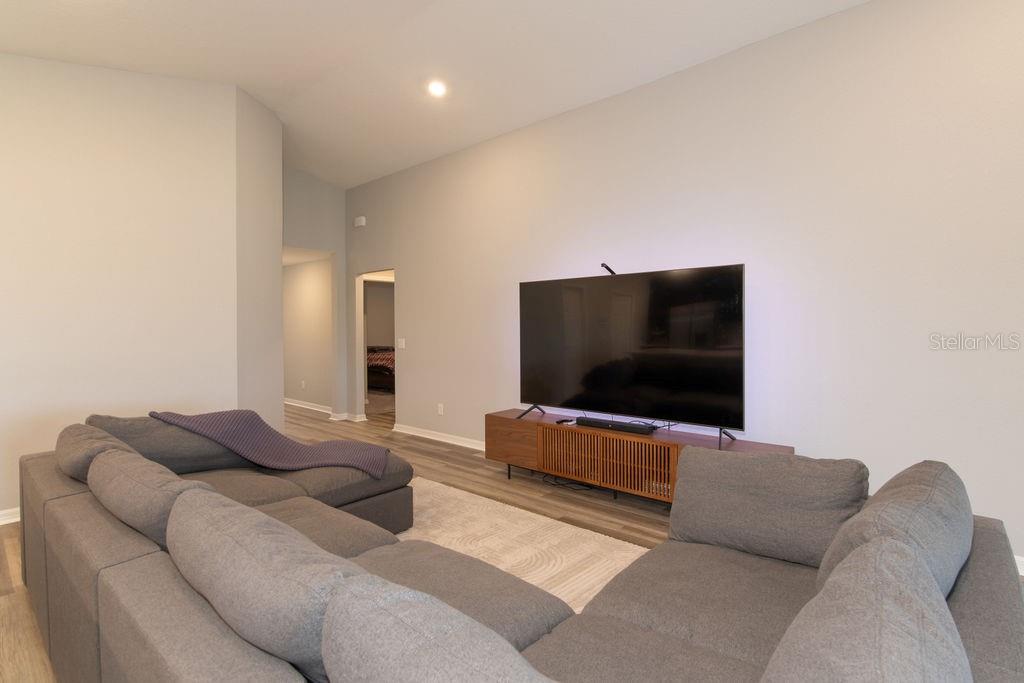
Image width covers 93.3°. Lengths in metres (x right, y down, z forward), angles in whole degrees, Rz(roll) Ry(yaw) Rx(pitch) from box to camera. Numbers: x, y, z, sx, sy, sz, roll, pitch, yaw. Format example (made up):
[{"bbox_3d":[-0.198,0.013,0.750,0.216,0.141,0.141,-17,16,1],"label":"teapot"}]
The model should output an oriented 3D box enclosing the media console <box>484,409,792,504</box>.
[{"bbox_3d":[0.802,0.946,3.736,2.330,0.540,0.460,1,1,41],"label":"media console"}]

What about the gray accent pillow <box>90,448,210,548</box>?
[{"bbox_3d":[-1.252,0.598,1.731,0.750,0.460,0.220,1,27,39],"label":"gray accent pillow"}]

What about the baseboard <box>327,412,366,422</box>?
[{"bbox_3d":[-2.393,1.103,7.086,0.490,0.095,0.330,1,1,41],"label":"baseboard"}]

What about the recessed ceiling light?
[{"bbox_3d":[-0.670,-2.268,4.348,0.170,0.030,0.170,5,-5,0],"label":"recessed ceiling light"}]

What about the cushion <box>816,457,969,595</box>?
[{"bbox_3d":[1.044,0.595,1.325,0.220,0.490,0.720,32,21,36],"label":"cushion"}]

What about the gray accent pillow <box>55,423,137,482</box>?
[{"bbox_3d":[-1.825,0.593,2.184,0.740,0.450,0.220,1,24,41],"label":"gray accent pillow"}]

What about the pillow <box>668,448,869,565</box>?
[{"bbox_3d":[0.986,0.626,1.903,0.690,0.420,0.210,1,-19,34],"label":"pillow"}]

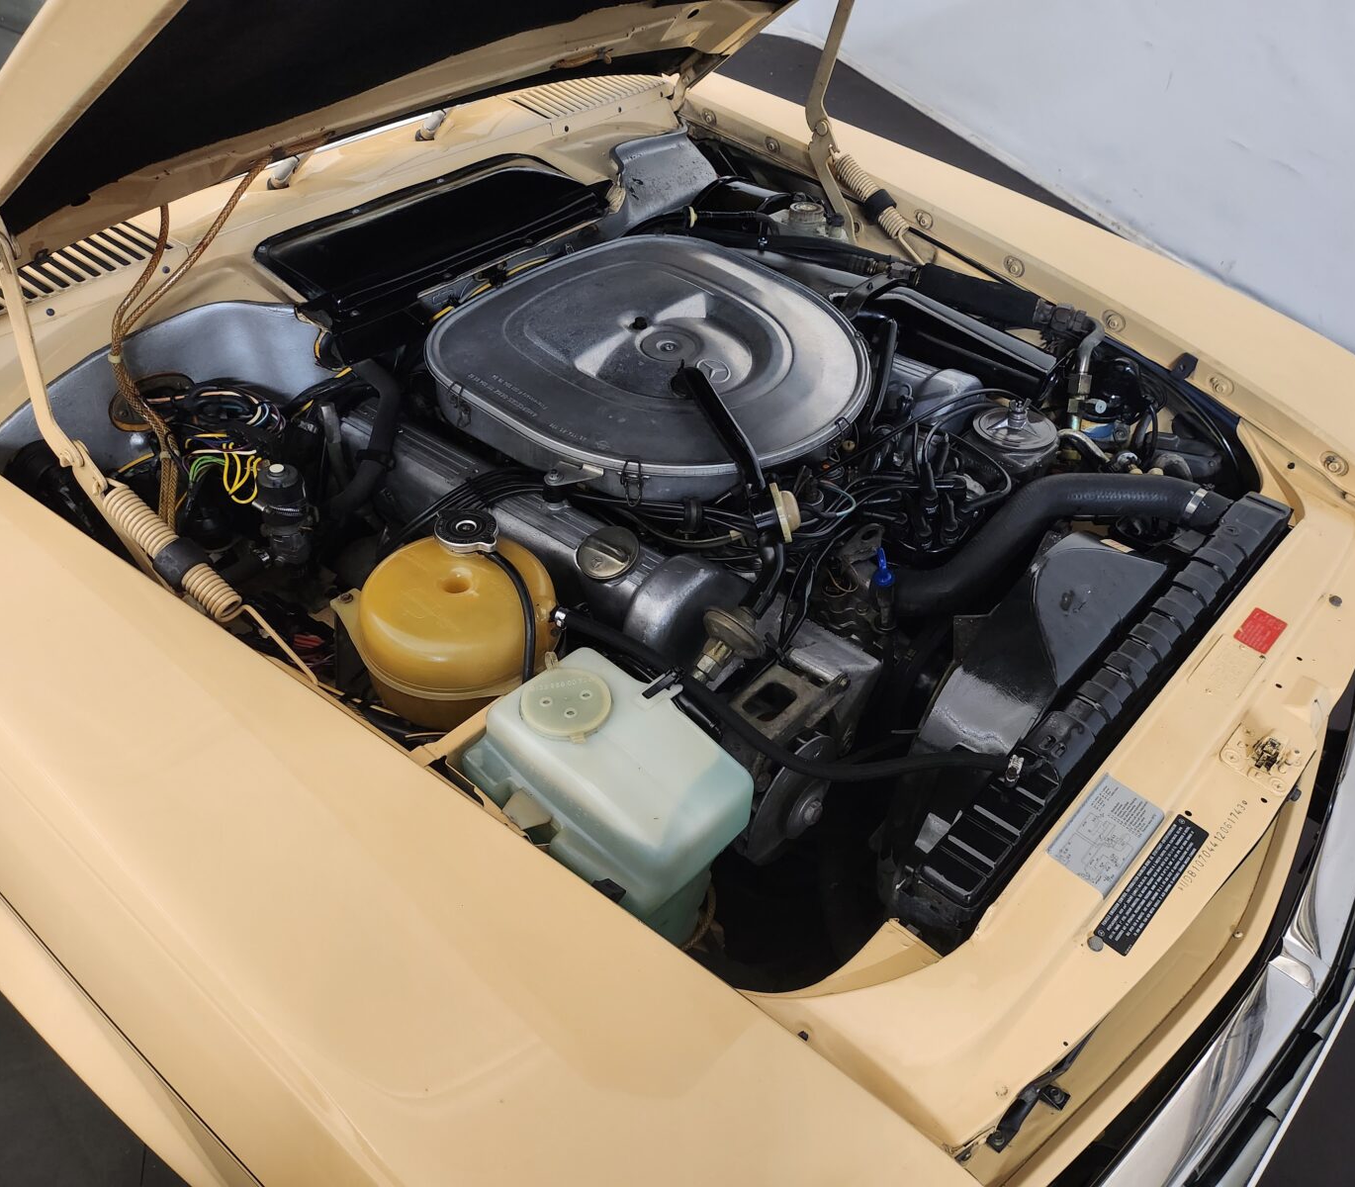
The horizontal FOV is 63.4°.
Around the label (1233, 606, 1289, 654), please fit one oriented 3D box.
[{"bbox_3d":[0.598,0.038,1.123,0.033,0.002,0.058,38,54,22],"label":"label"}]

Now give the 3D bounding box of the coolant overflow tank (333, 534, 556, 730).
[{"bbox_3d":[-0.230,0.047,1.166,0.215,0.140,0.210,0,42,0],"label":"coolant overflow tank"}]

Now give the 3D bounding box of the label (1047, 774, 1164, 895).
[{"bbox_3d":[0.366,0.205,0.938,0.057,0.002,0.110,38,54,22],"label":"label"}]

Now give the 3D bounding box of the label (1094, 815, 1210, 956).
[{"bbox_3d":[0.396,0.240,0.912,0.026,0.002,0.159,38,54,22],"label":"label"}]

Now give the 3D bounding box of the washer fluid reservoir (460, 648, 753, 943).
[{"bbox_3d":[-0.063,0.214,1.045,0.260,0.200,0.165,31,51,30],"label":"washer fluid reservoir"}]

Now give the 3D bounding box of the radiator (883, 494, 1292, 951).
[{"bbox_3d":[0.440,0.235,1.204,0.060,0.450,0.685,31,51,30],"label":"radiator"}]

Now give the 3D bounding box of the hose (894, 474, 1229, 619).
[{"bbox_3d":[0.425,-0.071,1.280,0.442,0.110,0.113,-6,42,-7],"label":"hose"}]

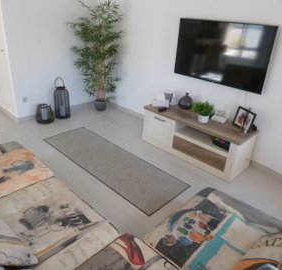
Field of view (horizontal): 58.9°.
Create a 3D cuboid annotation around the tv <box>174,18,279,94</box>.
[{"bbox_3d":[0.881,-0.926,2.832,0.060,0.656,1.147,-22,36,-40],"label":"tv"}]

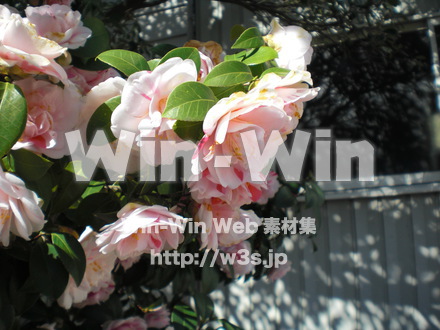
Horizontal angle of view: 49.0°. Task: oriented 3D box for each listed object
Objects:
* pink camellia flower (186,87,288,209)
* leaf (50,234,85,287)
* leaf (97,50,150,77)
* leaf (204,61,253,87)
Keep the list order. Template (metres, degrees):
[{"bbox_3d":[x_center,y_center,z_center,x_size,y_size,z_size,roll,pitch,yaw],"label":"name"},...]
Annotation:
[{"bbox_3d":[0.020,-0.018,0.530,0.105,0.115,0.080,-1,33,4],"label":"pink camellia flower"},{"bbox_3d":[-0.180,0.112,0.570,0.038,0.068,0.014,-22,-10,-27],"label":"leaf"},{"bbox_3d":[-0.113,-0.119,0.570,0.067,0.035,0.014,21,-42,-12],"label":"leaf"},{"bbox_3d":[0.011,-0.110,0.580,0.060,0.034,0.014,-11,-38,-18],"label":"leaf"}]

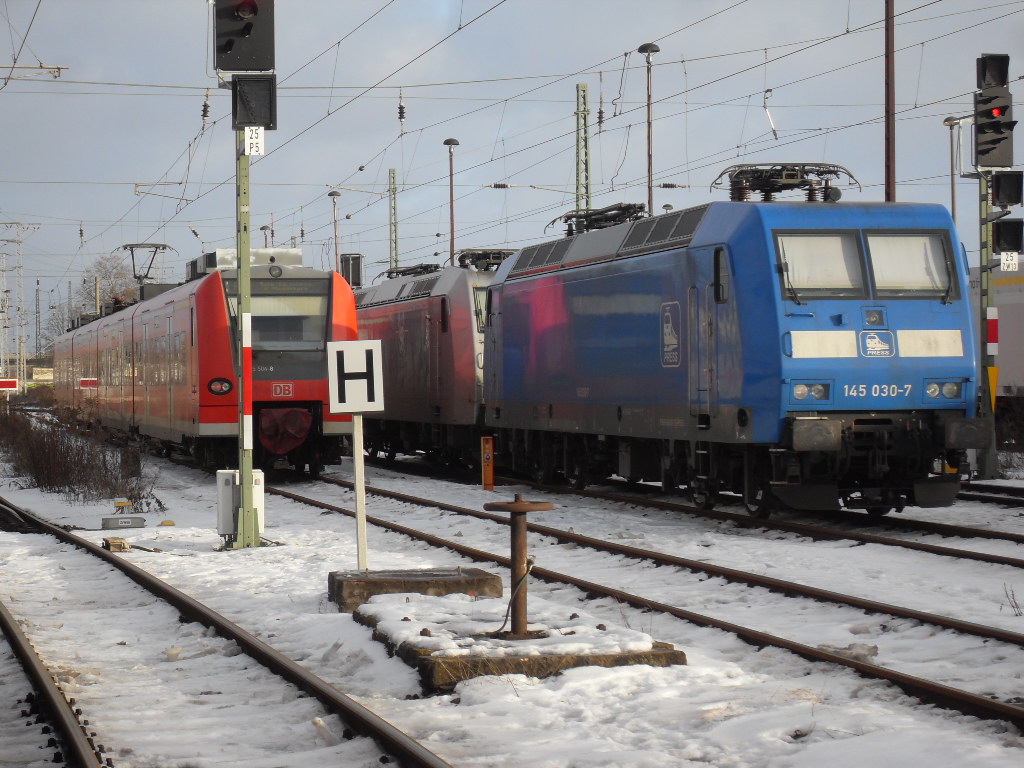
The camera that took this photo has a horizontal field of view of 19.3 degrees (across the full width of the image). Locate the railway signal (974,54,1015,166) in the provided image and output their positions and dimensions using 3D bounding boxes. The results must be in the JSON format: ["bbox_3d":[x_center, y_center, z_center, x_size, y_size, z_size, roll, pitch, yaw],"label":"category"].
[{"bbox_3d":[8.454,-4.777,52.700,0.660,1.980,0.480,-1,0,-11],"label":"railway signal"}]

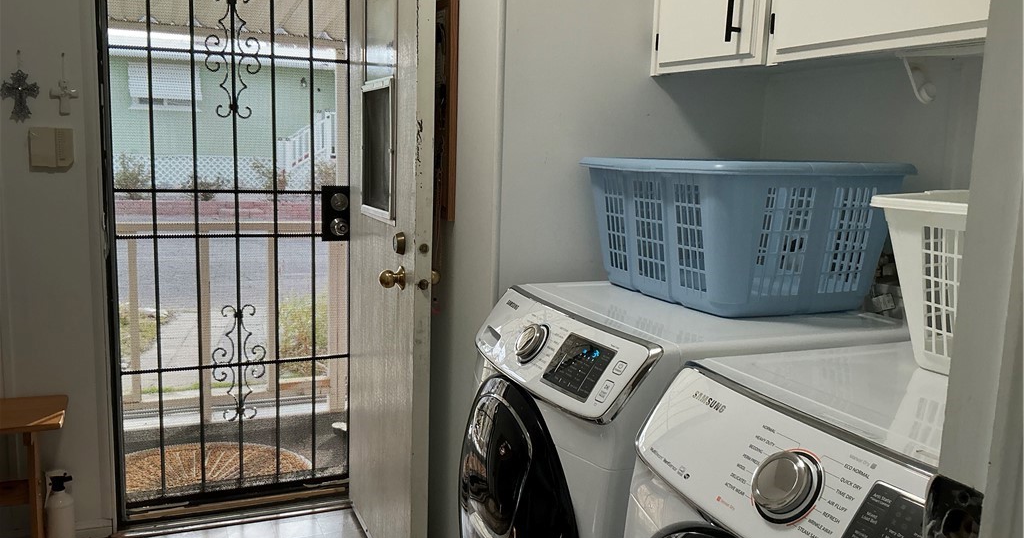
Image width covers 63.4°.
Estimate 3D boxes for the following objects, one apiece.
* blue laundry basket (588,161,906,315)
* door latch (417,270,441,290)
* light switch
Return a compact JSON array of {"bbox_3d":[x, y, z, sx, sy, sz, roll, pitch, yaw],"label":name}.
[{"bbox_3d":[0.493,-0.091,1.844,0.505,0.302,0.600,-2,9,-23],"label":"blue laundry basket"},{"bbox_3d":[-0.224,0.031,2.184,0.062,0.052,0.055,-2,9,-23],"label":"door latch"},{"bbox_3d":[-1.369,-0.358,2.460,0.113,0.115,0.020,-2,9,-23],"label":"light switch"}]

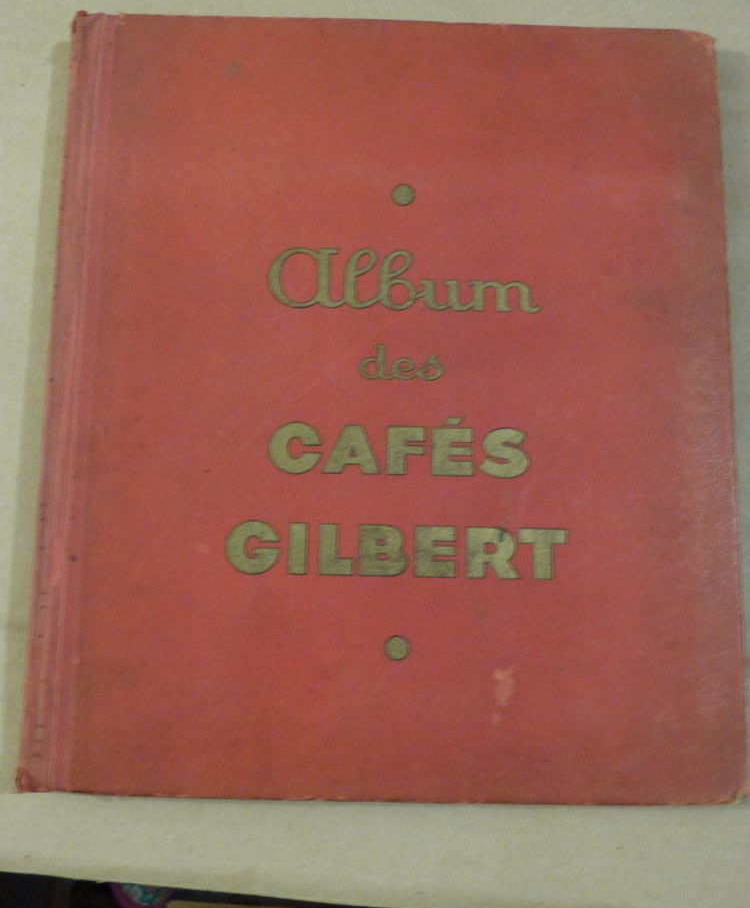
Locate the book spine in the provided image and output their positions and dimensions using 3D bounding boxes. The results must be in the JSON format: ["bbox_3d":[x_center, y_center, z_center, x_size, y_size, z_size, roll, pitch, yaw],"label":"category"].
[{"bbox_3d":[-0.113,-0.025,0.347,0.019,0.018,0.291,1,82,-1],"label":"book spine"}]

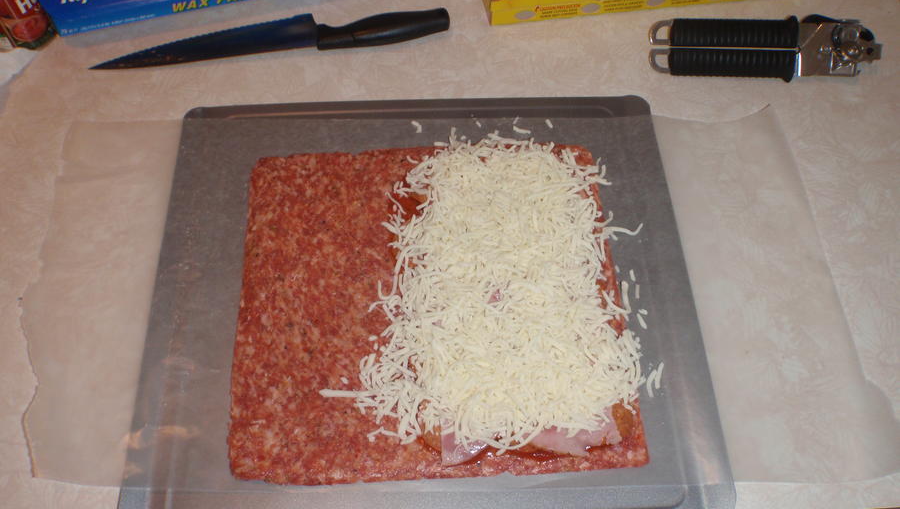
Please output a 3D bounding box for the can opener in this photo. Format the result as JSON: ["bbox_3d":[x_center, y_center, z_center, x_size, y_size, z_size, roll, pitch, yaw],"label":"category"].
[{"bbox_3d":[0.283,-0.193,0.658,0.201,0.040,0.070,4,61,2],"label":"can opener"}]

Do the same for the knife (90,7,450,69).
[{"bbox_3d":[-0.165,-0.202,0.670,0.331,0.022,0.047,-8,61,-5],"label":"knife"}]

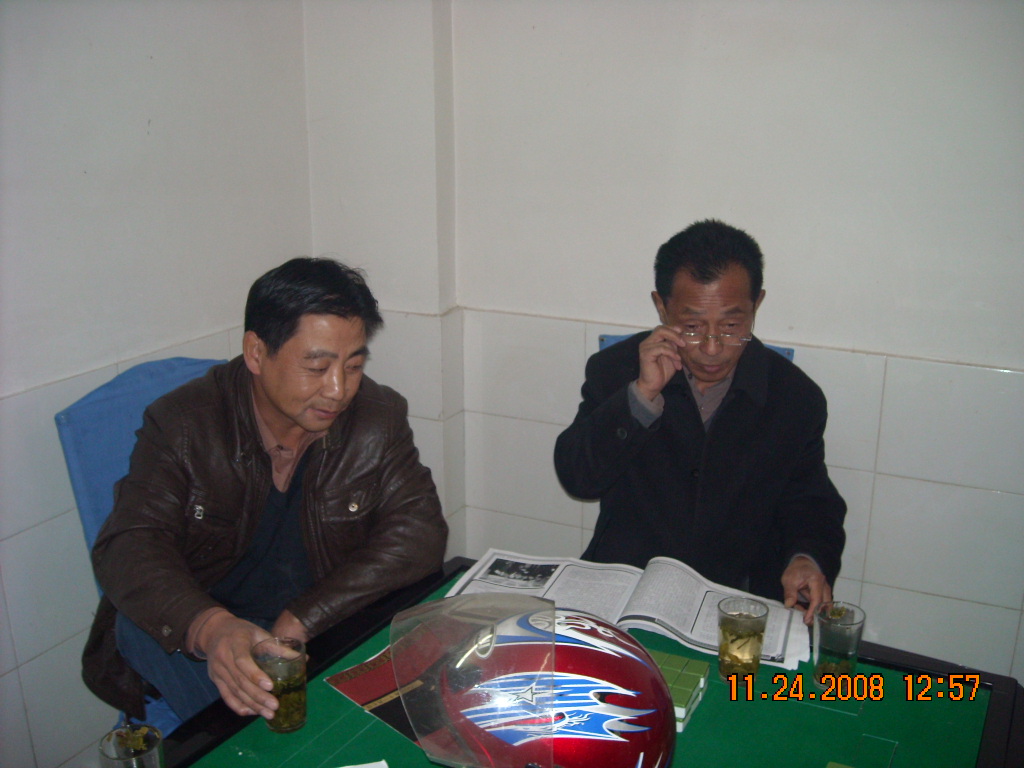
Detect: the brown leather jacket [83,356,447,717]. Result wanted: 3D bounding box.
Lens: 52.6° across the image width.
[{"bbox_3d":[-0.391,0.264,1.702,0.620,0.600,0.480,-11,19,-35],"label":"brown leather jacket"}]

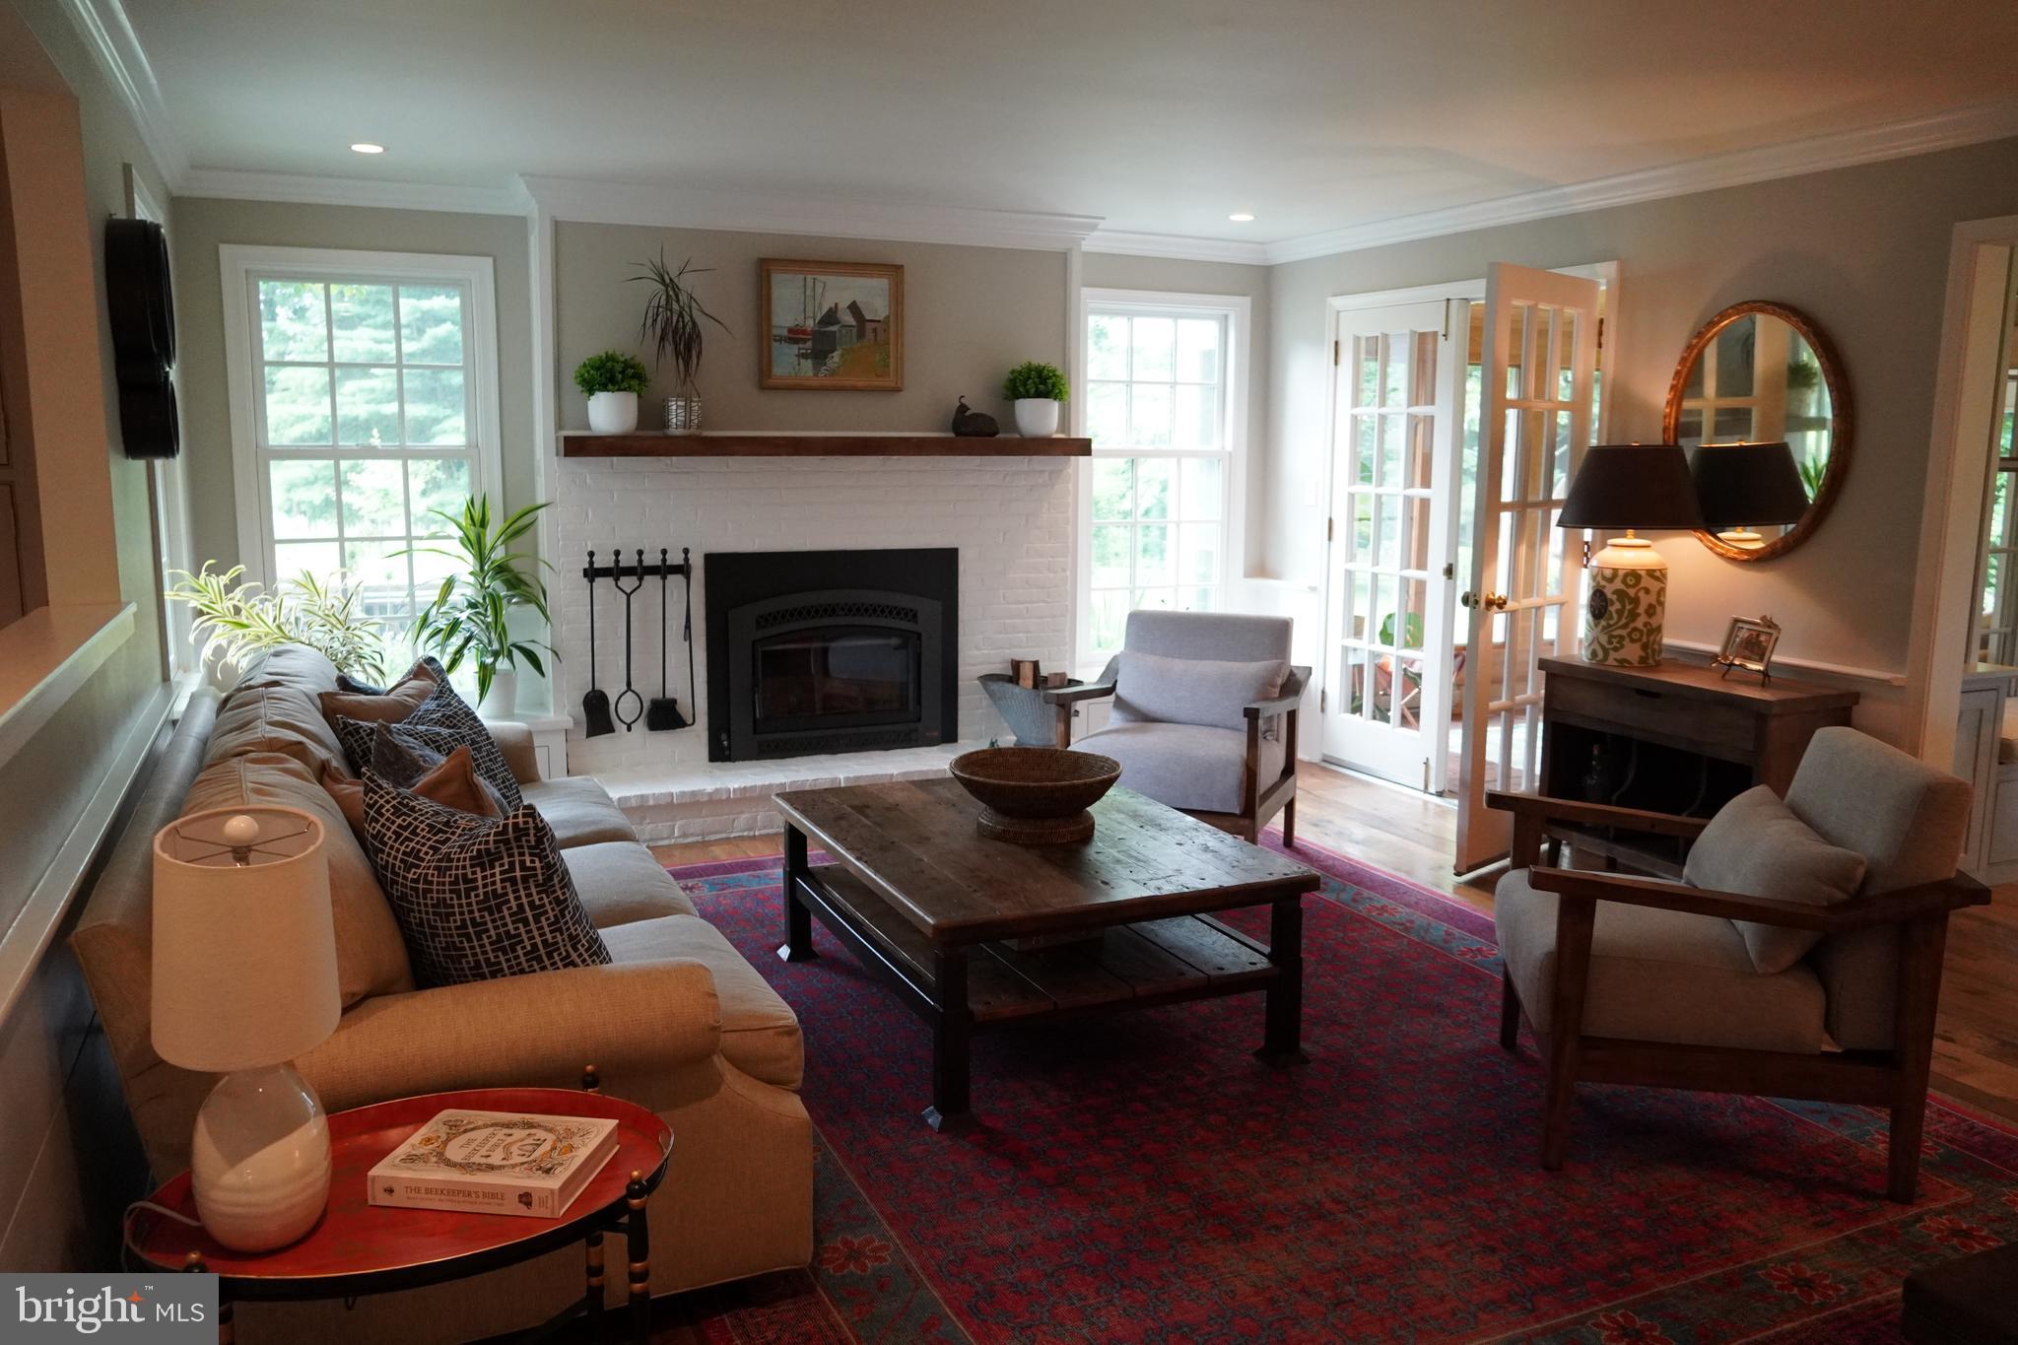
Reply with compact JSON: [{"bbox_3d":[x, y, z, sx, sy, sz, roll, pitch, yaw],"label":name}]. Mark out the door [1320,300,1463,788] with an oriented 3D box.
[{"bbox_3d":[1.656,-0.547,6.574,0.050,2.030,0.820,-4,10,-24],"label":"door"}]

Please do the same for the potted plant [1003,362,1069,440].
[{"bbox_3d":[0.116,-1.139,6.332,0.268,0.310,0.268,0,9,0],"label":"potted plant"}]

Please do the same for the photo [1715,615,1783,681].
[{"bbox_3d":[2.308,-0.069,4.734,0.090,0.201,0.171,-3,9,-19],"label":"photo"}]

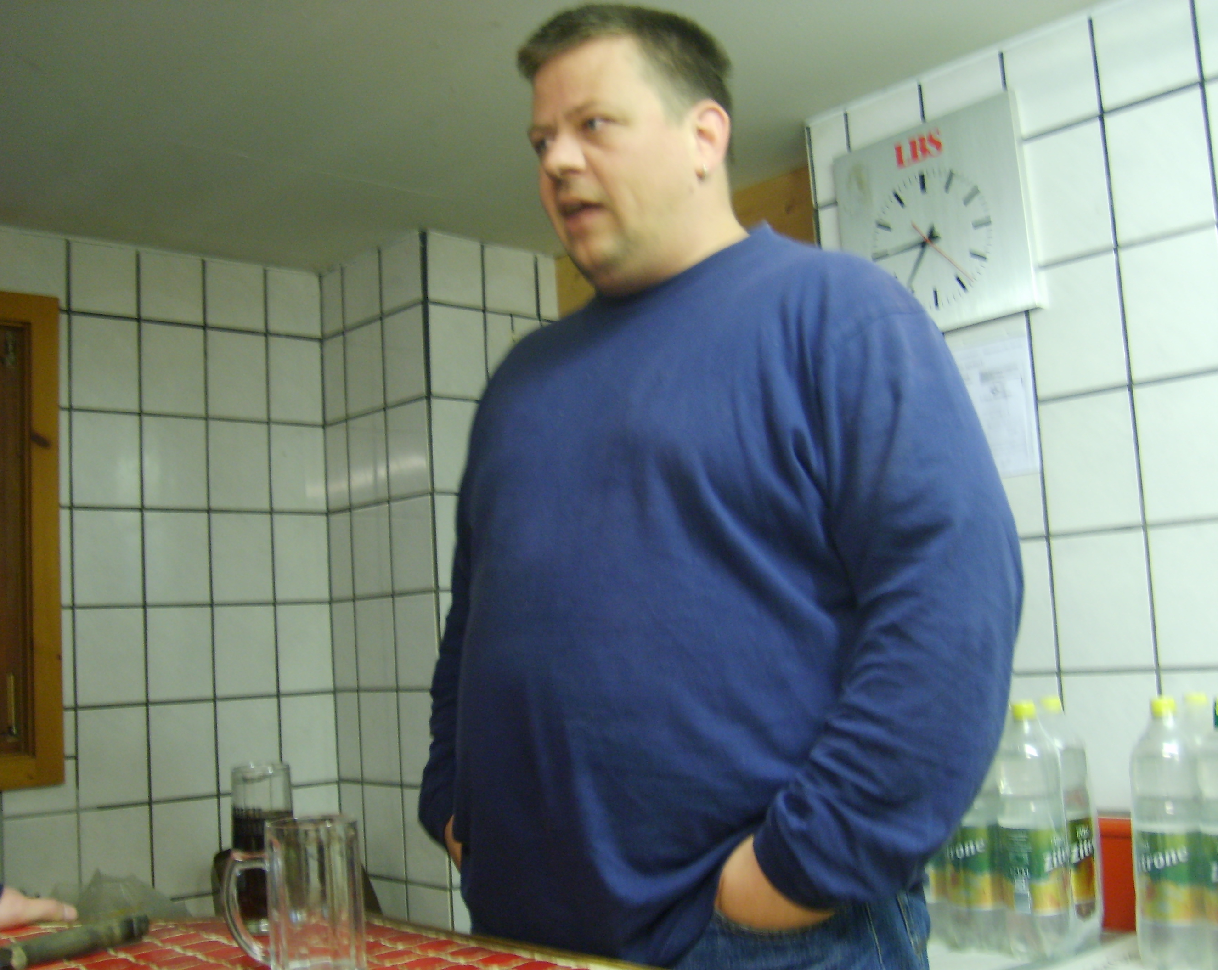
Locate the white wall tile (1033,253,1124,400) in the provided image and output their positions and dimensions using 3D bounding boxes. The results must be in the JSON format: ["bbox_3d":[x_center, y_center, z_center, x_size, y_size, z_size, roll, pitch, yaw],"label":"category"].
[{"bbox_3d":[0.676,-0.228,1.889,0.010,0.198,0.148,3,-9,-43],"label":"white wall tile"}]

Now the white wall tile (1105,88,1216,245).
[{"bbox_3d":[0.759,-0.438,1.808,0.010,0.198,0.148,3,-9,-43],"label":"white wall tile"}]

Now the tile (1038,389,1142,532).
[{"bbox_3d":[0.699,-0.032,1.900,0.010,0.198,0.145,2,-9,-44],"label":"tile"}]

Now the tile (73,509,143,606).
[{"bbox_3d":[-1.025,0.152,2.682,0.150,0.200,0.010,2,-8,-42],"label":"tile"}]

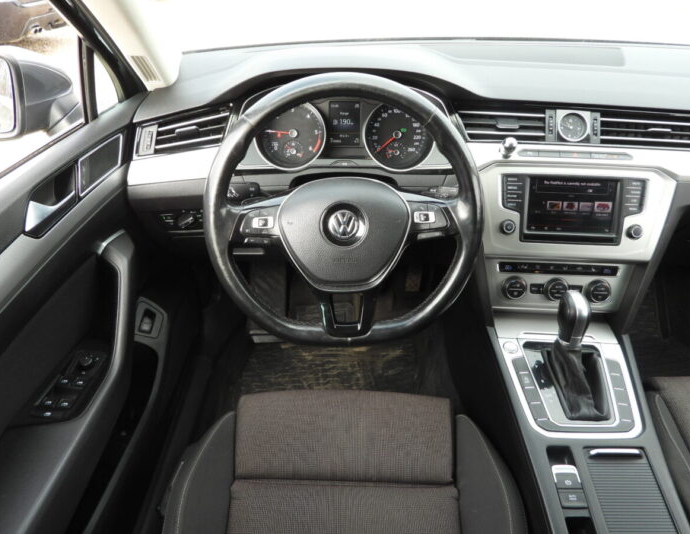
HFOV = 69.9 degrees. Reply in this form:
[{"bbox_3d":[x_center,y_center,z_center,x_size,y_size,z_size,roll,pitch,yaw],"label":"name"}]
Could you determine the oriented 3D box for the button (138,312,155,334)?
[{"bbox_3d":[-0.353,0.099,0.880,0.022,0.036,0.012,17,-12,-24],"label":"button"}]

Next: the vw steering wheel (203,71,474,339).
[{"bbox_3d":[-0.002,-0.074,0.682,0.372,0.361,0.090,0,8,0],"label":"vw steering wheel"}]

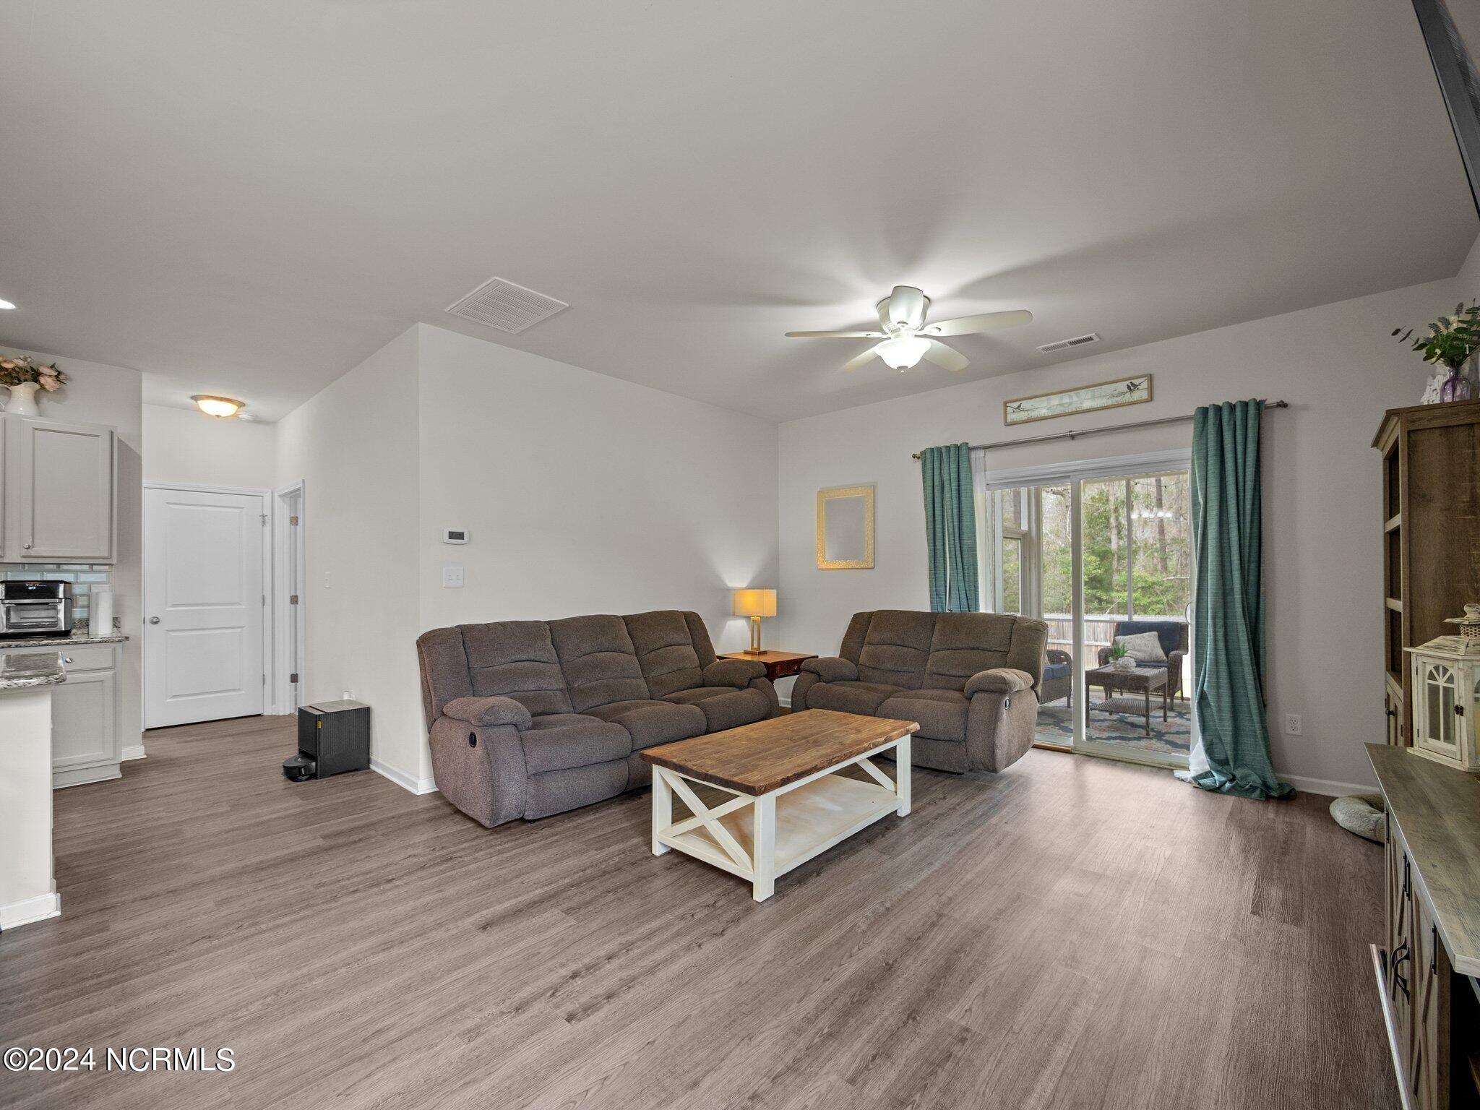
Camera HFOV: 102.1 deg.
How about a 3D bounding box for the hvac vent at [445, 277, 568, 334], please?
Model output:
[{"bbox_3d":[-1.303,-1.365,3.342,0.595,0.020,0.420,-2,-2,41],"label":"hvac vent"}]

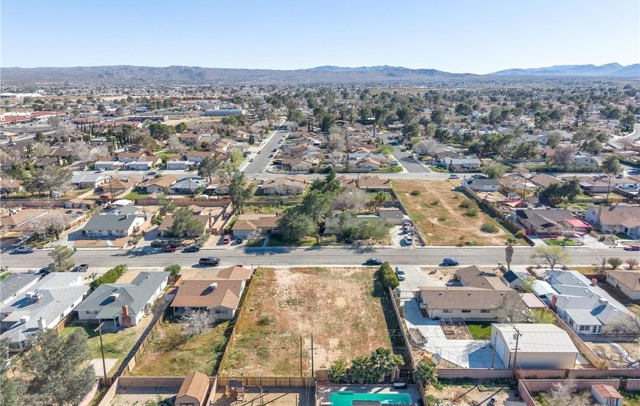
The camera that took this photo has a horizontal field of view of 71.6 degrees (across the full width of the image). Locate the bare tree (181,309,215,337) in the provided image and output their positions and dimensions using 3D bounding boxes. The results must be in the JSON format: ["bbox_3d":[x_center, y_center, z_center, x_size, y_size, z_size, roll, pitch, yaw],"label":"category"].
[{"bbox_3d":[-23.963,23.645,87.086,6.400,4.900,6.400,0,15,0],"label":"bare tree"}]

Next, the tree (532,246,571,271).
[{"bbox_3d":[60.592,14.777,116.831,9.400,6.100,9.400,0,15,0],"label":"tree"}]

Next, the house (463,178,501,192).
[{"bbox_3d":[71.570,-8.460,197.230,14.640,4.330,11.650,0,16,0],"label":"house"}]

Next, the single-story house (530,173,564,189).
[{"bbox_3d":[108.518,-9.271,209.141,13.500,4.300,17.000,0,16,0],"label":"single-story house"}]

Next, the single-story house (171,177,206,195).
[{"bbox_3d":[-59.784,-7.762,204.069,13.400,4.200,16.500,0,16,0],"label":"single-story house"}]

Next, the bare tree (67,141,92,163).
[{"bbox_3d":[-145.850,-30.424,267.307,13.780,12.830,13.780,0,16,0],"label":"bare tree"}]

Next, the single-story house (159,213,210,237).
[{"bbox_3d":[-44.534,6.457,149.088,15.100,4.900,15.500,0,15,0],"label":"single-story house"}]

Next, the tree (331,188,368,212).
[{"bbox_3d":[11.190,-1.210,164.600,13.720,8.770,12.380,0,16,0],"label":"tree"}]

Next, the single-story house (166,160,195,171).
[{"bbox_3d":[-74.560,-21.420,242.170,14.440,3.920,11.960,0,16,0],"label":"single-story house"}]

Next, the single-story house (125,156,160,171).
[{"bbox_3d":[-96.470,-21.910,243.320,14.950,4.230,16.710,0,16,0],"label":"single-story house"}]

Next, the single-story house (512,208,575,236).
[{"bbox_3d":[80.688,5.943,156.016,18.400,4.400,19.000,0,16,0],"label":"single-story house"}]

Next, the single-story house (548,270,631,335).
[{"bbox_3d":[57.892,20.465,99.119,13.400,4.600,25.400,0,15,0],"label":"single-story house"}]

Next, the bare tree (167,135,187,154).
[{"bbox_3d":[-97.002,-38.985,298.245,11.830,12.200,11.830,0,16,0],"label":"bare tree"}]

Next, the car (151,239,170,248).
[{"bbox_3d":[-47.905,12.427,133.636,4.900,1.650,1.900,0,15,0],"label":"car"}]

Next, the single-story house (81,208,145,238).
[{"bbox_3d":[-70.285,6.575,154.177,15.500,4.200,19.500,0,16,0],"label":"single-story house"}]

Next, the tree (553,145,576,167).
[{"bbox_3d":[130.660,-24.000,238.520,12.580,10.930,12.380,0,16,0],"label":"tree"}]

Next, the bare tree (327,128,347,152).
[{"bbox_3d":[11.297,-42.303,301.481,11.960,16.790,11.960,0,16,0],"label":"bare tree"}]

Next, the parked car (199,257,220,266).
[{"bbox_3d":[-30.185,15.704,121.441,5.050,1.850,2.000,0,15,0],"label":"parked car"}]

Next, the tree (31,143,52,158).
[{"bbox_3d":[-178.052,-33.035,282.350,12.320,9.540,12.320,0,16,0],"label":"tree"}]

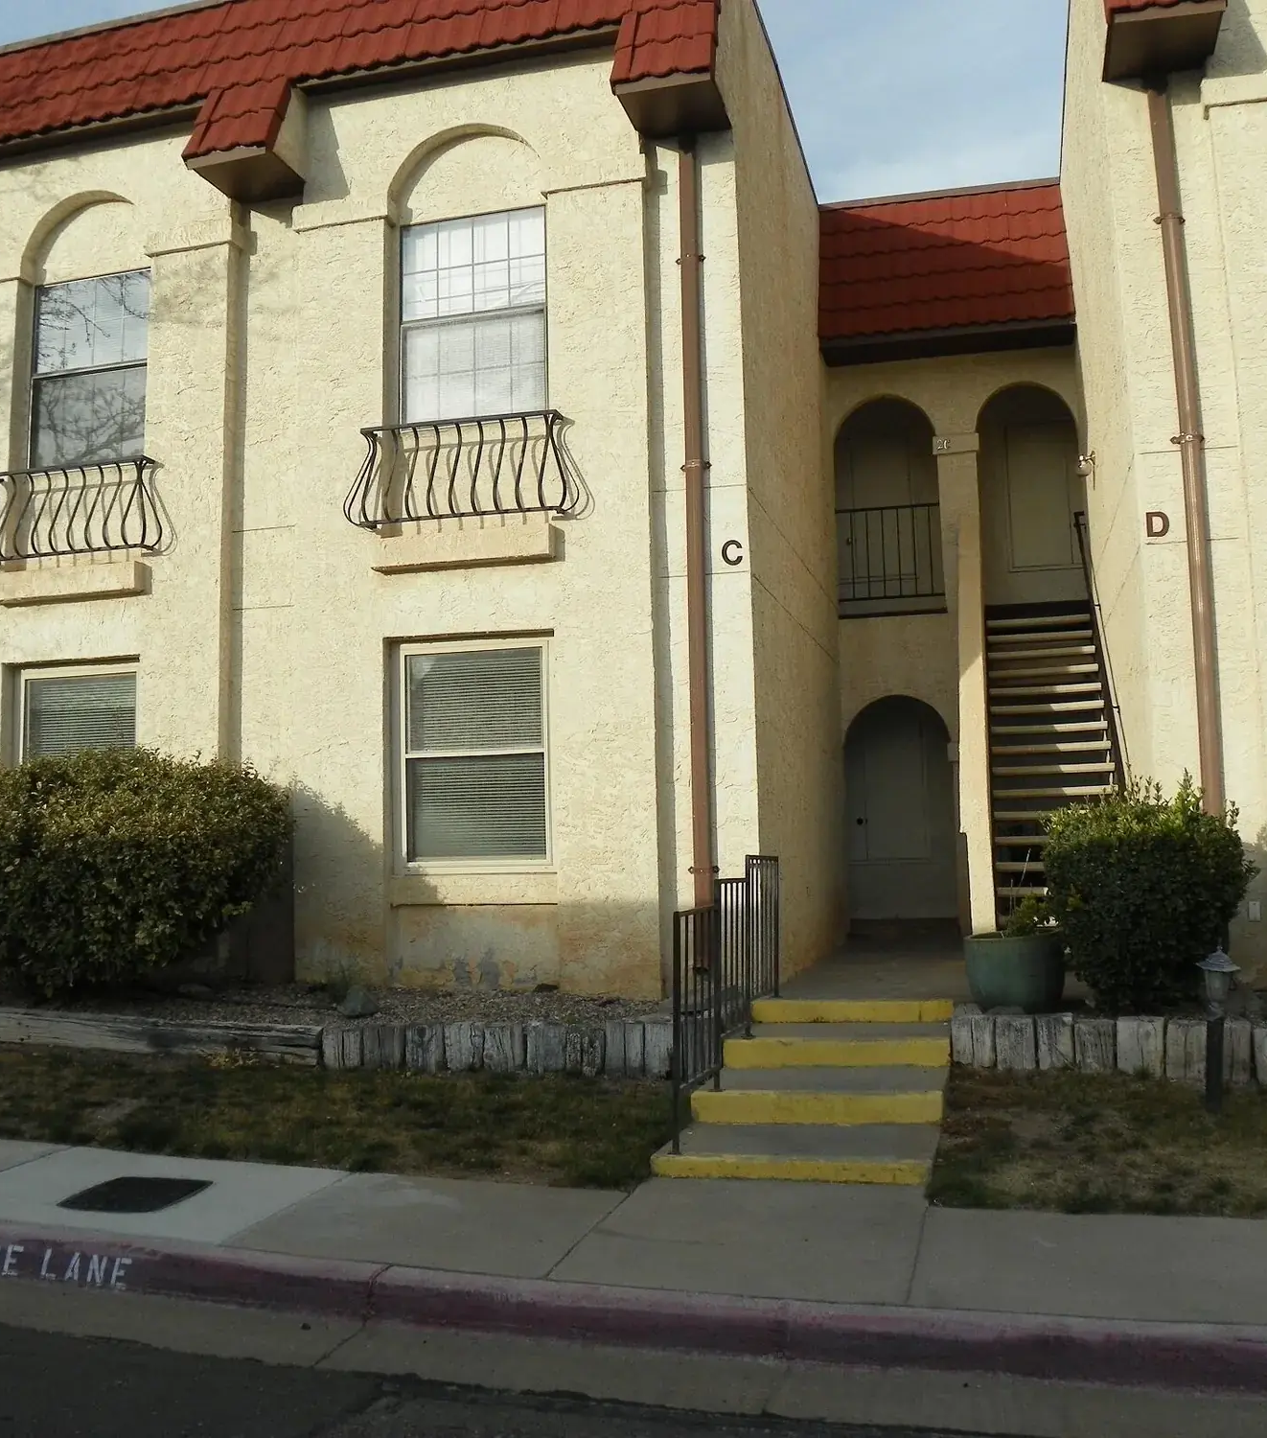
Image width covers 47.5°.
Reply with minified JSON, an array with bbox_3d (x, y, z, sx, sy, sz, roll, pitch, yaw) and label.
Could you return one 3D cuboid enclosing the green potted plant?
[{"bbox_3d":[2.035,1.248,7.682,0.529,0.603,0.529,-3,-6,15],"label":"green potted plant"}]

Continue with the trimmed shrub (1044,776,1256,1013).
[{"bbox_3d":[2.746,0.877,7.700,1.100,1.220,1.050,-3,-6,14],"label":"trimmed shrub"}]

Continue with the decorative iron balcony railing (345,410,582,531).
[{"bbox_3d":[-1.099,-1.562,9.059,1.530,0.640,0.260,-3,-6,15],"label":"decorative iron balcony railing"}]

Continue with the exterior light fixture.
[{"bbox_3d":[2.593,1.383,6.403,0.190,0.730,0.190,-3,-6,15],"label":"exterior light fixture"}]

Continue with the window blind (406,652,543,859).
[{"bbox_3d":[-1.065,0.238,9.750,1.009,1.424,0.050,-3,-6,15],"label":"window blind"}]

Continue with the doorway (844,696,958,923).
[{"bbox_3d":[2.522,0.855,13.585,0.980,2.100,0.100,-3,-6,15],"label":"doorway"}]

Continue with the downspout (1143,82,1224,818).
[{"bbox_3d":[3.134,-1.146,8.114,0.120,5.100,0.120,-3,-6,15],"label":"downspout"}]

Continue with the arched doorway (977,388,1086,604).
[{"bbox_3d":[3.518,-2.000,12.801,0.917,2.033,0.200,-3,-6,15],"label":"arched doorway"}]

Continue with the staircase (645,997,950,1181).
[{"bbox_3d":[0.962,1.774,7.160,1.181,0.508,2.498,-3,-6,15],"label":"staircase"}]

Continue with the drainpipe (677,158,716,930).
[{"bbox_3d":[0.379,-1.076,8.850,0.110,5.180,0.110,-3,-6,15],"label":"drainpipe"}]

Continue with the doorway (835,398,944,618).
[{"bbox_3d":[2.377,-1.930,13.323,0.962,2.032,0.250,-3,-6,14],"label":"doorway"}]

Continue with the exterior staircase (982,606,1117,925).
[{"bbox_3d":[3.187,0.278,10.752,1.000,3.014,3.800,-3,-6,14],"label":"exterior staircase"}]

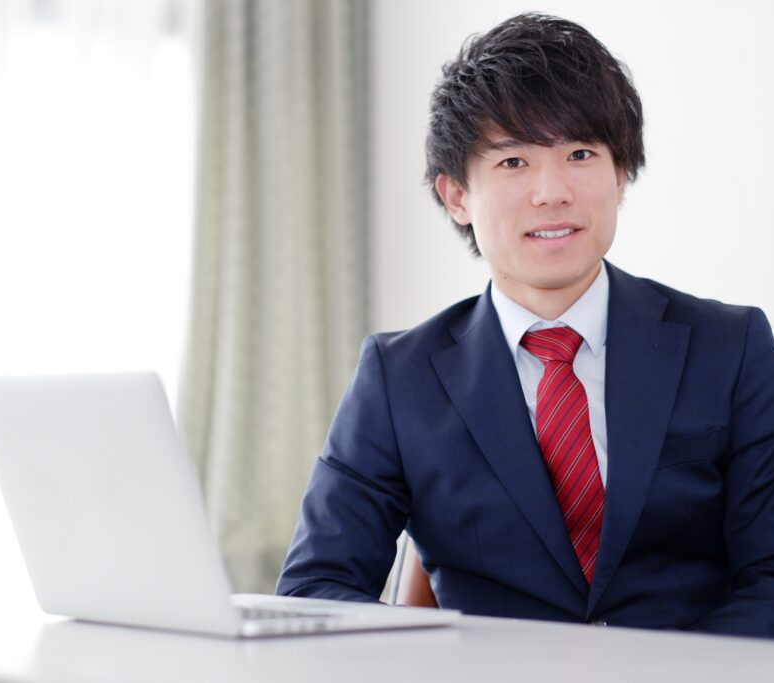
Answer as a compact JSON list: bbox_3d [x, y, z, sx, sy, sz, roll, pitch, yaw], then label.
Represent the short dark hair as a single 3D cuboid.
[{"bbox_3d":[0.141,-0.196,2.270,0.203,0.232,0.228,-5,-2,-2],"label":"short dark hair"}]

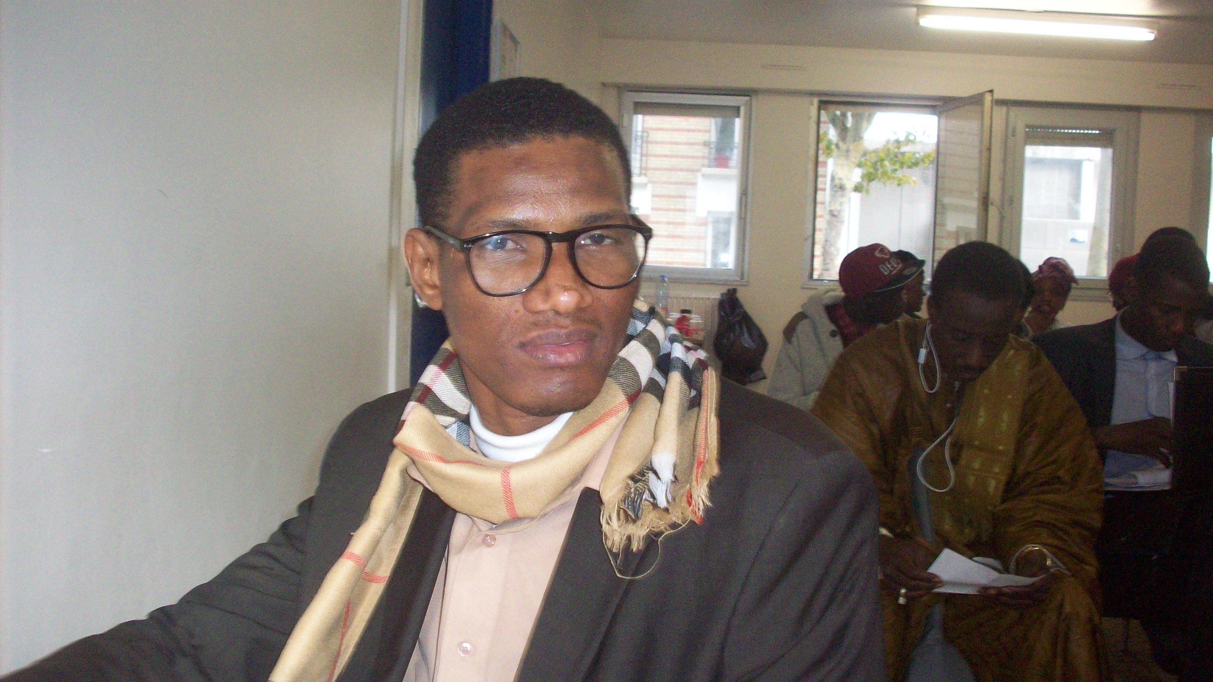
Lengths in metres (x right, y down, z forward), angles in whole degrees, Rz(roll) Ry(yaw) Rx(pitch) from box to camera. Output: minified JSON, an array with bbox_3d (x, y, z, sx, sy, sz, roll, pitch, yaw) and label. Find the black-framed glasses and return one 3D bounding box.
[{"bbox_3d":[-0.054,-0.069,0.963,0.142,0.047,0.142,-4,11,-17],"label":"black-framed glasses"}]

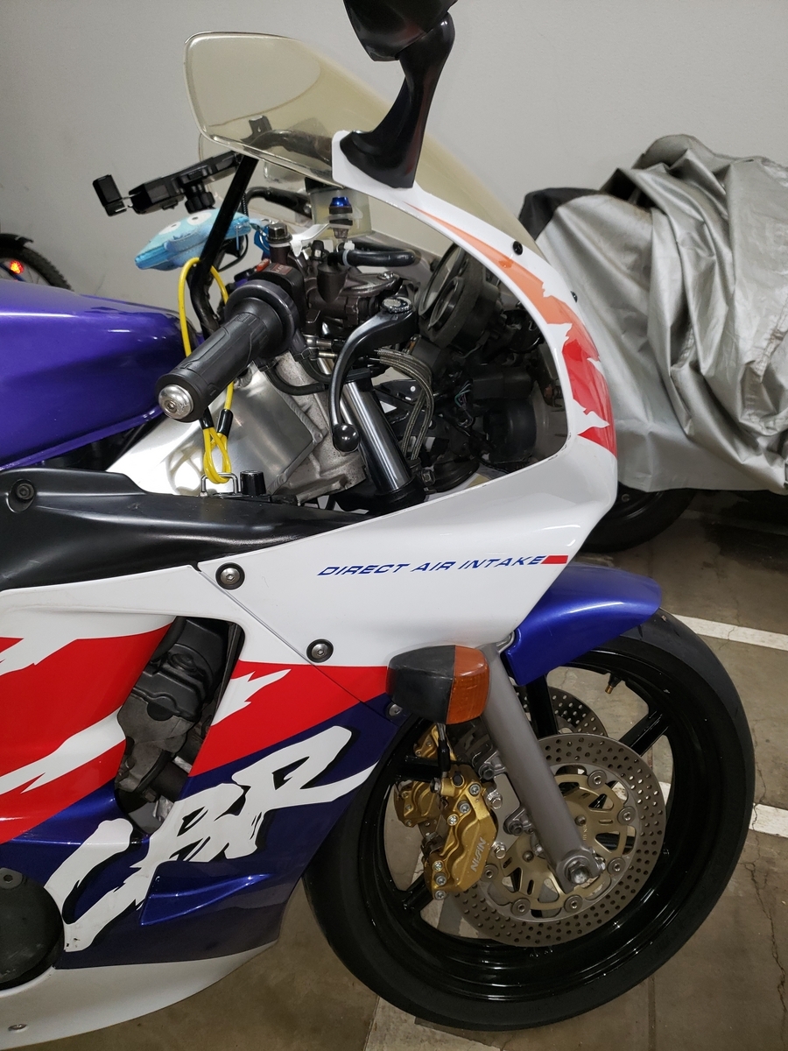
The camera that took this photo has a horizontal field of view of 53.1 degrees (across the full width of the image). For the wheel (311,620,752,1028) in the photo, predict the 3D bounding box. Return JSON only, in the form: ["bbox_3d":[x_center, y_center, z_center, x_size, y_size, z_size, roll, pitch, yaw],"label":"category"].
[{"bbox_3d":[0.176,0.354,0.973,0.586,0.586,0.114,-5,13,-13],"label":"wheel"}]

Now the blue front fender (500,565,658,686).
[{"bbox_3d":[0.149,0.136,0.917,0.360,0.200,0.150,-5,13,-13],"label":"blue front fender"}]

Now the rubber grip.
[{"bbox_3d":[-0.123,-0.120,0.564,0.048,0.048,0.123,2,38,19],"label":"rubber grip"}]

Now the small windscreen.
[{"bbox_3d":[-0.022,-0.358,0.752,0.345,0.190,0.300,-2,15,-9],"label":"small windscreen"}]

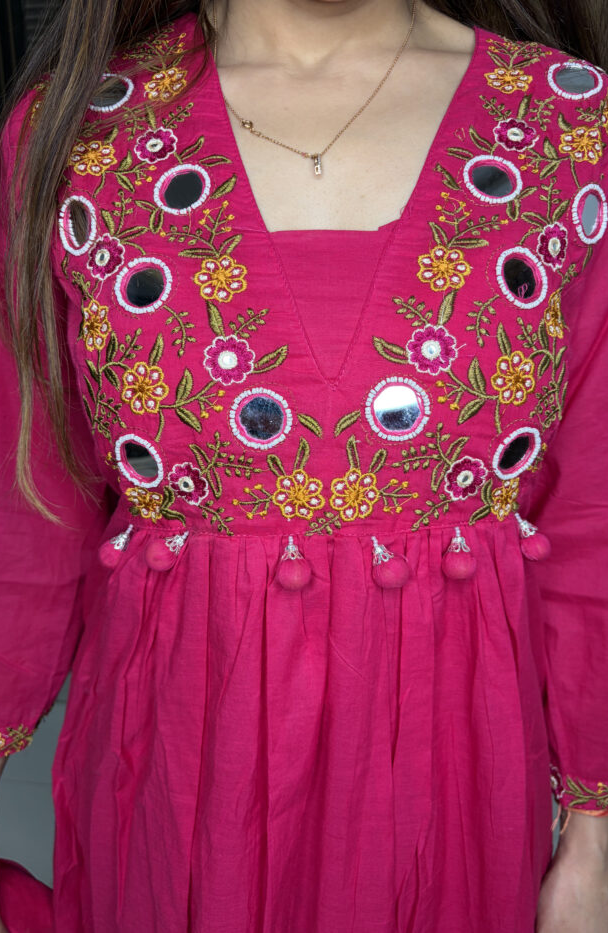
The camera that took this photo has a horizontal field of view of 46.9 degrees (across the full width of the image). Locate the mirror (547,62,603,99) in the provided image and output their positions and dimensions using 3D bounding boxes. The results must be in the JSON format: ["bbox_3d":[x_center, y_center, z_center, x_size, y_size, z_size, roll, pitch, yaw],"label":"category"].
[{"bbox_3d":[0.188,-0.269,0.487,0.037,0.037,0.005,2,-24,2],"label":"mirror"}]

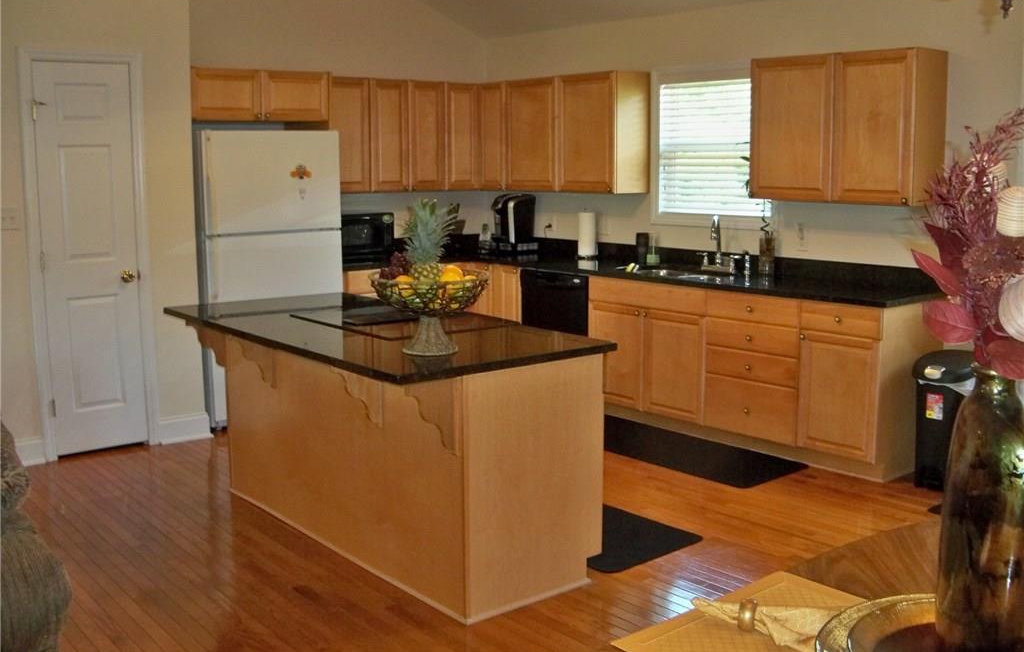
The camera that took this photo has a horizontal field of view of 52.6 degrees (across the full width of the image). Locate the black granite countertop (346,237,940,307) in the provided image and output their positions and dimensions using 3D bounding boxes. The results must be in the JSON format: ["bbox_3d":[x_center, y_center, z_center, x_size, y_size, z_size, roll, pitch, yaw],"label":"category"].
[{"bbox_3d":[0.329,-0.346,6.140,1.707,0.127,3.861,-7,12,-39],"label":"black granite countertop"}]

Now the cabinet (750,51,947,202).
[{"bbox_3d":[1.766,-1.046,5.506,0.315,0.761,0.951,-8,12,-40],"label":"cabinet"}]

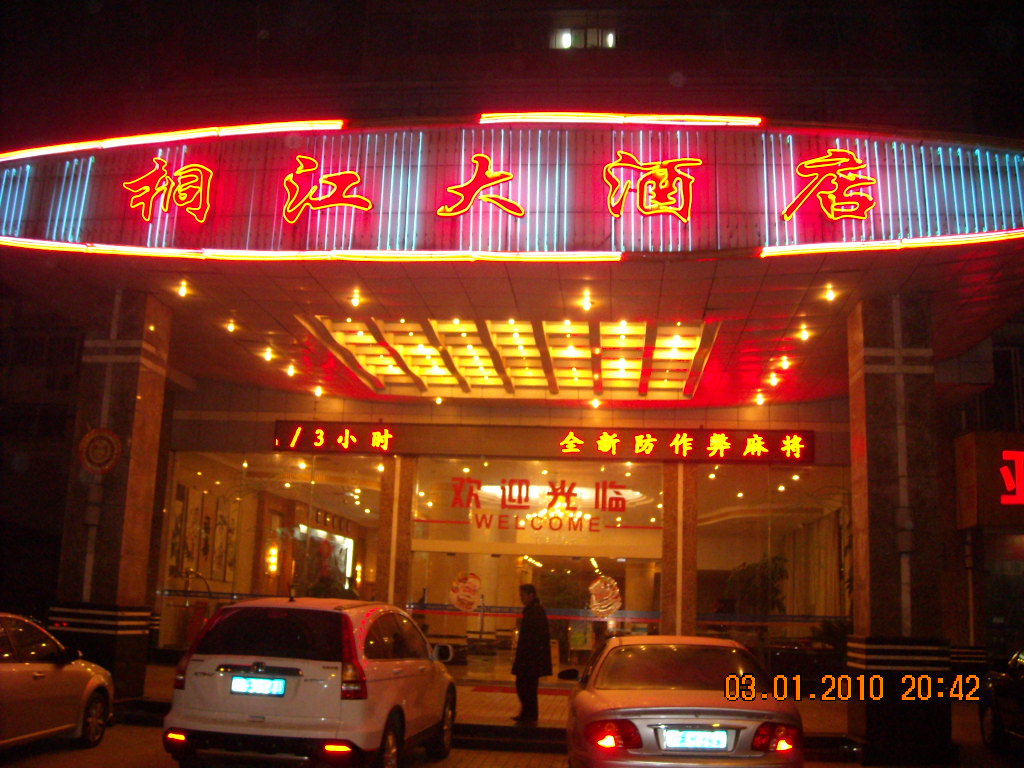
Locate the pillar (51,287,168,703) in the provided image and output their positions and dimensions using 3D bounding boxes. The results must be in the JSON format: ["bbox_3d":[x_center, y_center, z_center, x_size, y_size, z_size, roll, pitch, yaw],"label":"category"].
[{"bbox_3d":[-5.079,1.455,13.203,0.902,5.149,0.876,1,-11,6],"label":"pillar"}]

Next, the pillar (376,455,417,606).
[{"bbox_3d":[-2.055,3.167,18.471,0.599,4.052,0.580,1,-11,6],"label":"pillar"}]

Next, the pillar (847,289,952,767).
[{"bbox_3d":[4.445,1.646,12.092,0.902,5.246,0.876,1,-11,6],"label":"pillar"}]

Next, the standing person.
[{"bbox_3d":[0.239,3.263,12.566,0.450,1.648,0.480,4,-11,-10],"label":"standing person"}]

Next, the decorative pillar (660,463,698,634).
[{"bbox_3d":[2.885,3.249,17.983,0.634,4.043,0.580,1,-11,6],"label":"decorative pillar"}]

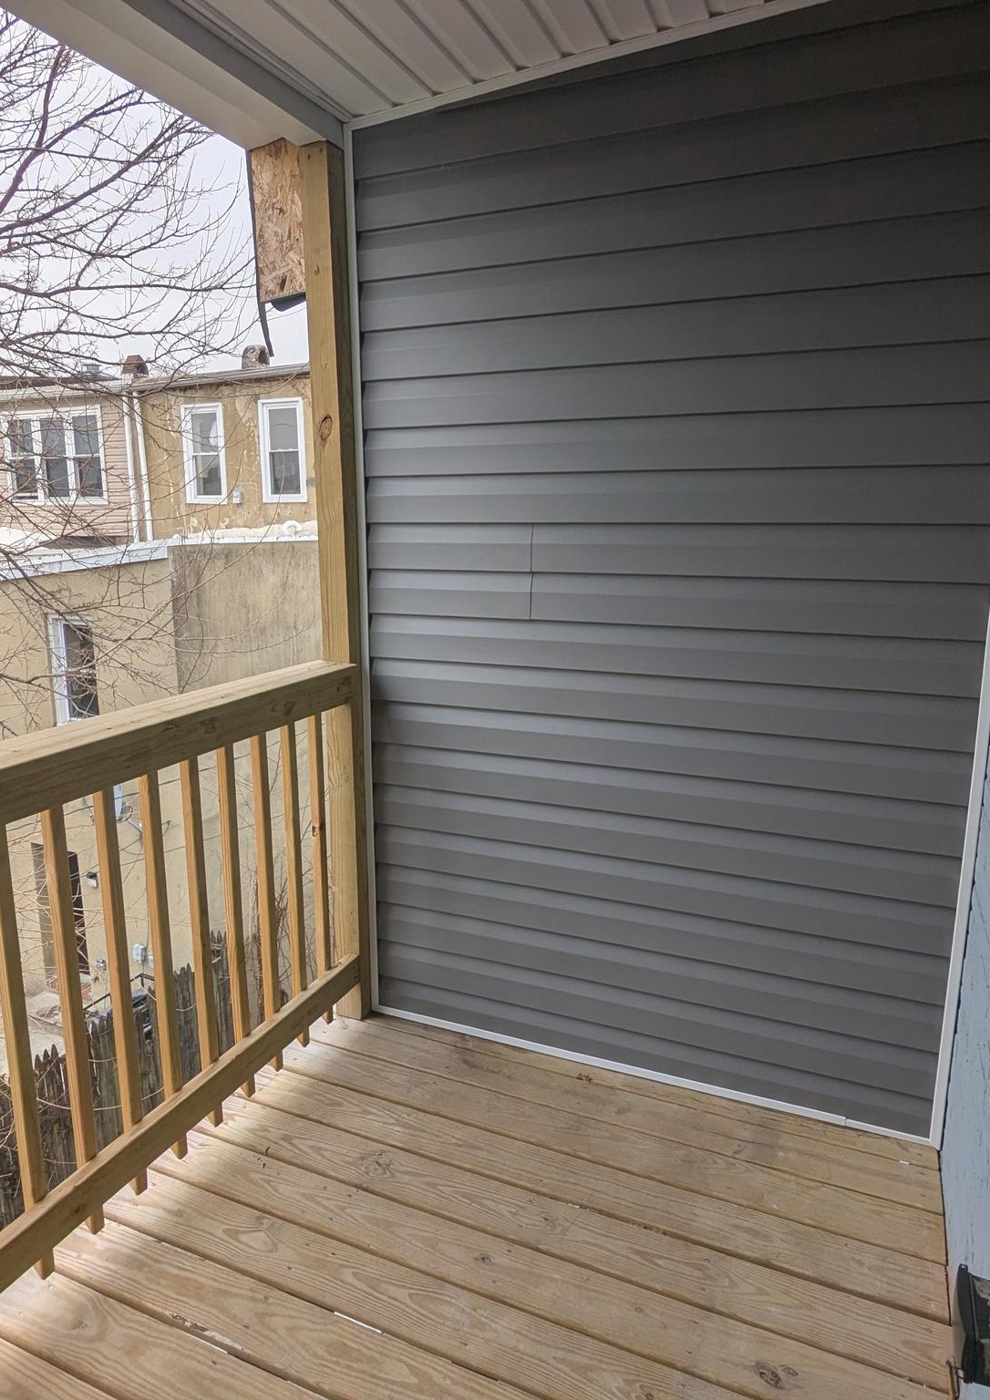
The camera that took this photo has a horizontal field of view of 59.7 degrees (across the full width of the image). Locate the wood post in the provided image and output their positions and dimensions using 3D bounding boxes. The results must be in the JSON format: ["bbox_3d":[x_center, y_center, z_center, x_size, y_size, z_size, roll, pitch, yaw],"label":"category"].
[{"bbox_3d":[-0.442,-0.220,2.506,0.089,2.475,0.089,5,13,23],"label":"wood post"}]

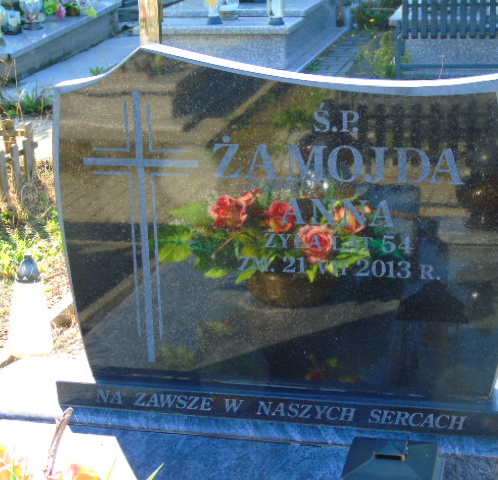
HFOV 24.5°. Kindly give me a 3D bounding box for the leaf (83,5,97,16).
[{"bbox_3d":[-1.272,-1.838,9.200,0.110,0.090,0.060,-4,18,-7],"label":"leaf"}]

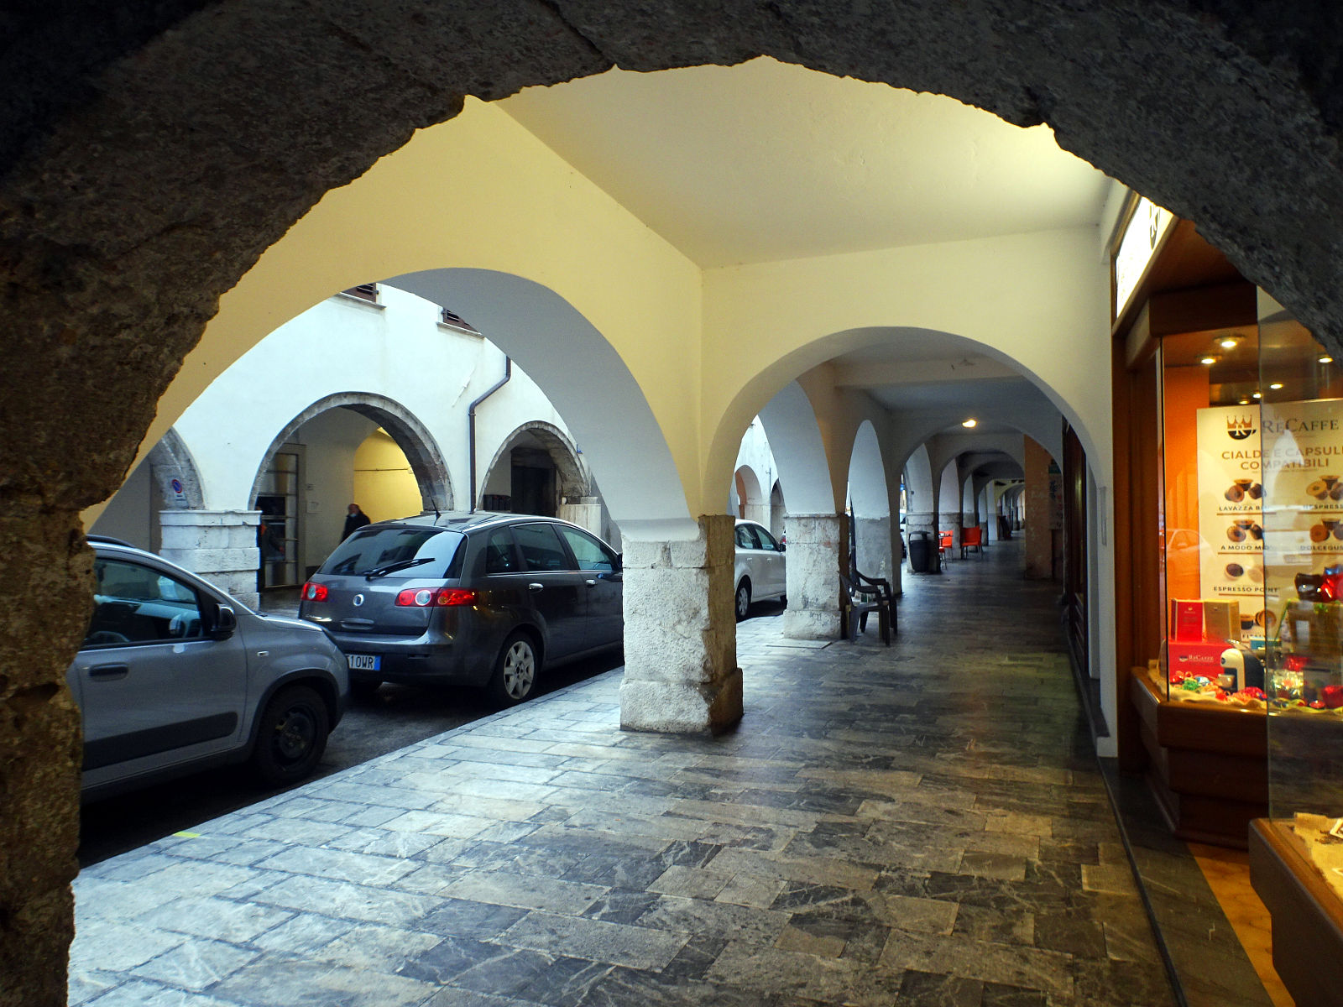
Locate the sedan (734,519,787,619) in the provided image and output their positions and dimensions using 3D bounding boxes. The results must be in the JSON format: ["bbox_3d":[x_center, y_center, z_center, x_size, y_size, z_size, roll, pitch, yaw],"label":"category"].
[{"bbox_3d":[0.672,1.010,14.873,1.780,1.480,4.400,0,-1,20],"label":"sedan"}]

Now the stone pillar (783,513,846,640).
[{"bbox_3d":[1.758,0.859,11.236,0.660,1.490,0.620,0,-1,20],"label":"stone pillar"}]

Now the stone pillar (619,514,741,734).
[{"bbox_3d":[0.091,0.815,6.591,0.660,1.470,0.720,0,-1,20],"label":"stone pillar"}]

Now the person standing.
[{"bbox_3d":[-6.676,0.910,19.779,0.520,1.750,0.400,0,-1,27],"label":"person standing"}]

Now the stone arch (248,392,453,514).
[{"bbox_3d":[-6.066,-0.942,17.755,0.680,2.241,5.816,0,-1,21],"label":"stone arch"}]

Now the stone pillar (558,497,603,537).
[{"bbox_3d":[-2.608,0.881,27.081,0.750,2.010,1.132,0,-1,21],"label":"stone pillar"}]

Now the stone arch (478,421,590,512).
[{"bbox_3d":[-3.668,-0.948,24.155,0.700,2.319,5.961,0,-1,21],"label":"stone arch"}]

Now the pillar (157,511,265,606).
[{"bbox_3d":[-7.220,0.927,14.683,0.750,1.633,1.279,0,-1,21],"label":"pillar"}]

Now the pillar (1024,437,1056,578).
[{"bbox_3d":[8.525,0.042,21.638,0.600,3.350,0.550,0,-1,20],"label":"pillar"}]

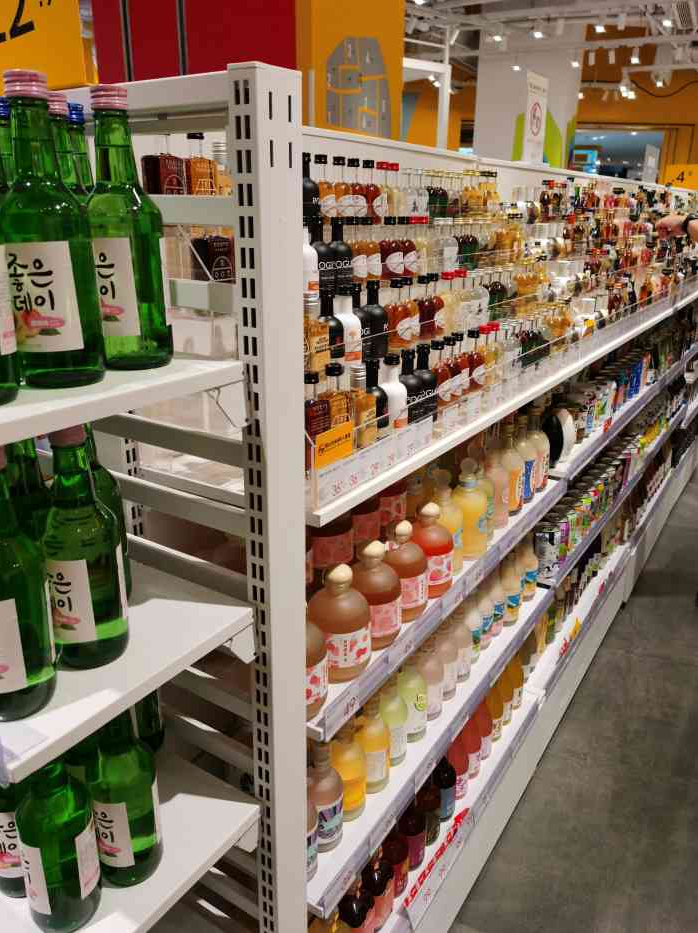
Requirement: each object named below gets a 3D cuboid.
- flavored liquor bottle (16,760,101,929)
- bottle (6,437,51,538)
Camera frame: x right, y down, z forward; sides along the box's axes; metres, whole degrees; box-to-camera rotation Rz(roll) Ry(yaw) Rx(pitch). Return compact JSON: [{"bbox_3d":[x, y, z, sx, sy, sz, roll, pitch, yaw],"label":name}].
[{"bbox_3d":[-0.272,0.327,0.671,0.065,0.215,0.065,13,23,30],"label":"flavored liquor bottle"},{"bbox_3d":[-0.294,0.058,0.670,0.065,0.215,0.065,13,23,30],"label":"bottle"}]

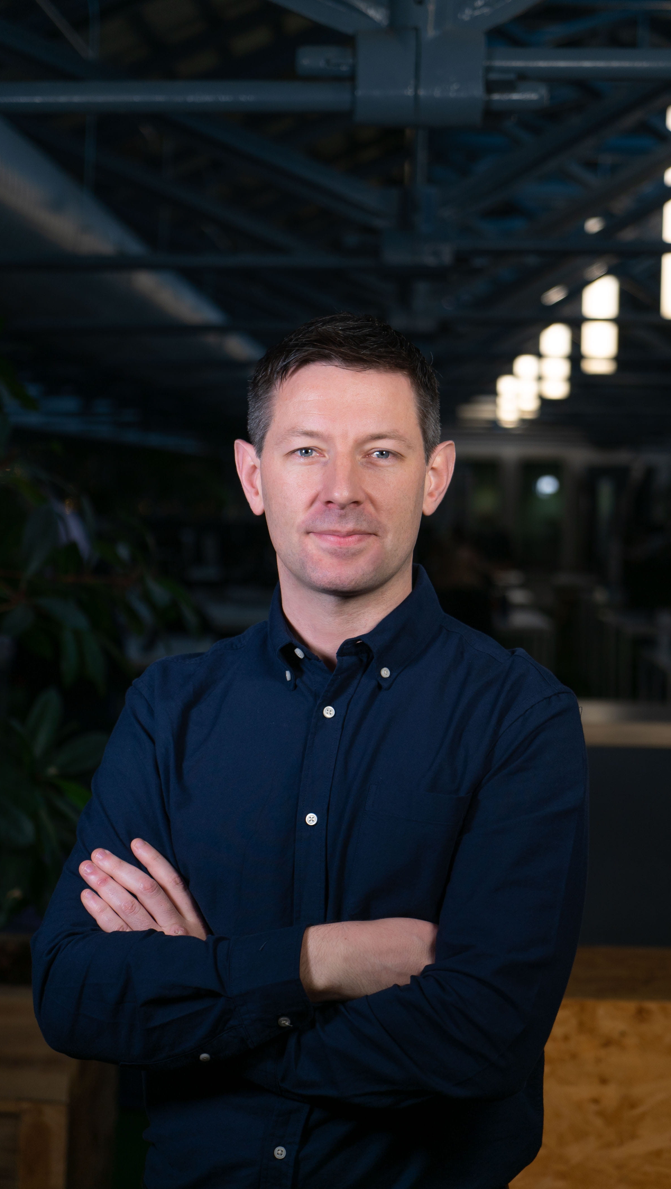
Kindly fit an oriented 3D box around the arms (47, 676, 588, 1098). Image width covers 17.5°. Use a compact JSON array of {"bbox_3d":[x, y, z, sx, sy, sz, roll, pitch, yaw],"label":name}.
[{"bbox_3d":[-0.019,0.250,1.870,0.485,0.355,0.330,1,3,13],"label":"arms"}]

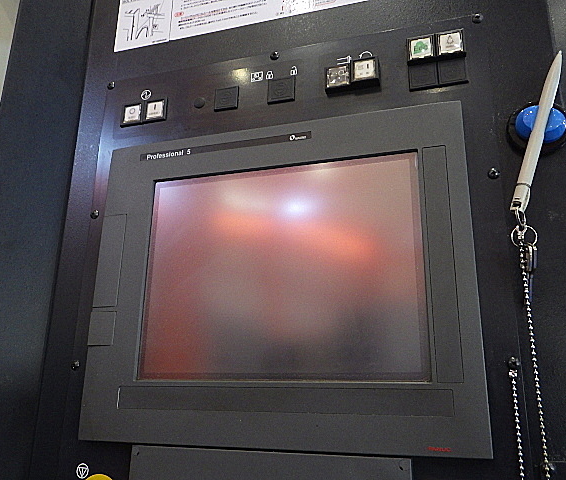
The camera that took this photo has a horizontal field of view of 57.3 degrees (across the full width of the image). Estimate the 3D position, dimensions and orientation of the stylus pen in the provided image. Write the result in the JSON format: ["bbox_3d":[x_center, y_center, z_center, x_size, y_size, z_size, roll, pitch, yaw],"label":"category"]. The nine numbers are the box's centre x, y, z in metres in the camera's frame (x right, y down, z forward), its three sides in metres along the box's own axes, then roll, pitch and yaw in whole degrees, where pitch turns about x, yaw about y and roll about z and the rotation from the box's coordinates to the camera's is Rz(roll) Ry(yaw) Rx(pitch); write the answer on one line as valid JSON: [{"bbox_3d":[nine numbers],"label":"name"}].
[{"bbox_3d":[0.198,-0.084,0.398,0.011,0.128,0.011,14,-2,21],"label":"stylus pen"}]

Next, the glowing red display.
[{"bbox_3d":[-0.007,0.026,0.465,0.257,0.195,0.011,-4,-18,17],"label":"glowing red display"}]

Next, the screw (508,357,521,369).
[{"bbox_3d":[0.171,0.091,0.384,0.009,0.009,0.004,-4,-18,17],"label":"screw"}]

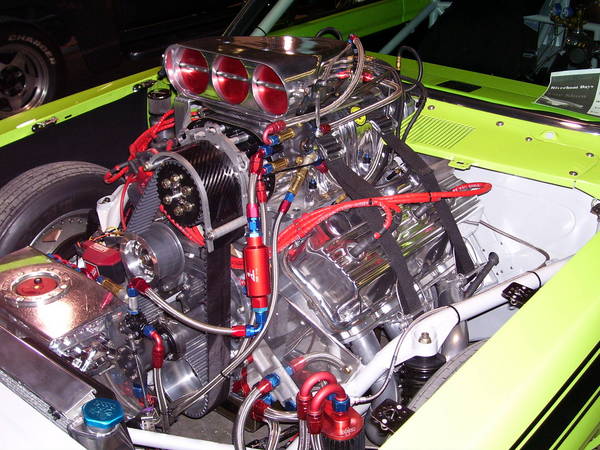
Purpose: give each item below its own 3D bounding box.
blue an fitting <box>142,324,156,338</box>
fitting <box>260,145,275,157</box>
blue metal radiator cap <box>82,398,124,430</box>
[{"bbox_3d":[-0.283,0.200,1.370,0.019,0.021,0.021,21,34,35],"label":"blue an fitting"},{"bbox_3d":[-0.066,-0.150,1.470,0.022,0.022,0.020,21,34,35],"label":"fitting"},{"bbox_3d":[-0.296,0.286,1.100,0.060,0.015,0.060,21,34,35],"label":"blue metal radiator cap"}]

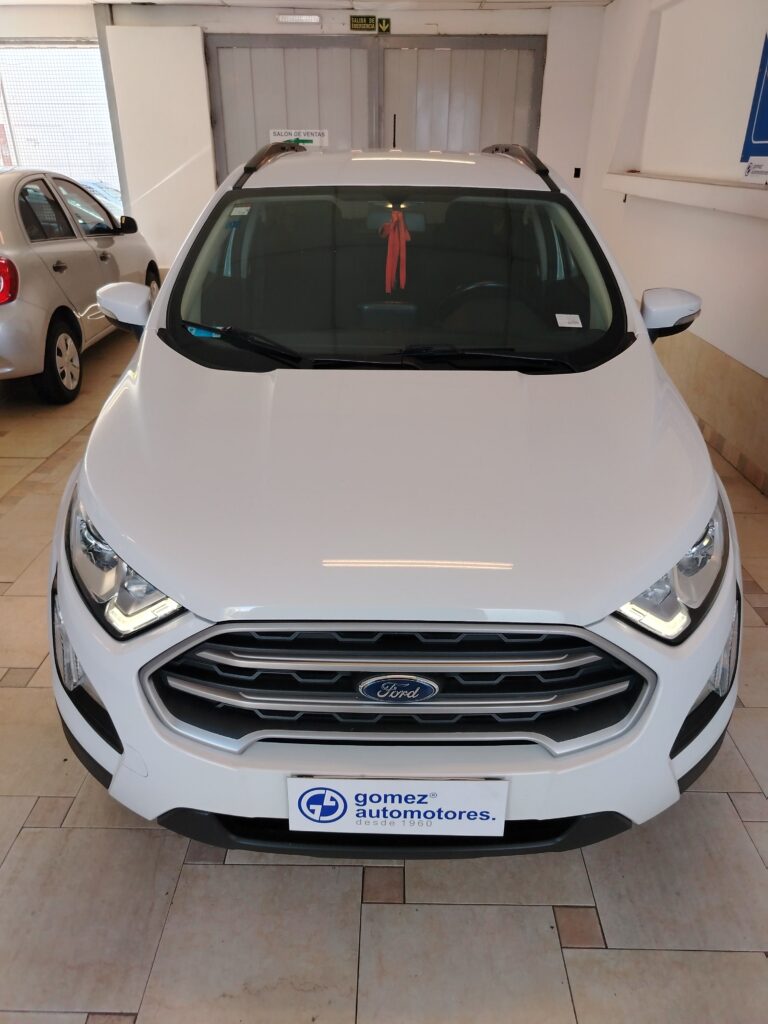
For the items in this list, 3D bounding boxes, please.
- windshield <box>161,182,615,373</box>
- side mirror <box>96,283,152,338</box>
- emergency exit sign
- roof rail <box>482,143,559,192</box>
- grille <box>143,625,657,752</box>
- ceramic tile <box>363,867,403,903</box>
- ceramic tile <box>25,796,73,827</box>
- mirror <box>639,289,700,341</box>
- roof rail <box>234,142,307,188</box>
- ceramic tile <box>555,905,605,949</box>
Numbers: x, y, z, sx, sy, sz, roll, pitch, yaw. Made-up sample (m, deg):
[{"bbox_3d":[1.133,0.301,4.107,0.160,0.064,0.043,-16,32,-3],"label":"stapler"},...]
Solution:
[{"bbox_3d":[0.042,-0.778,2.338,1.420,0.110,0.877,0,56,0],"label":"windshield"},{"bbox_3d":[-0.880,-0.690,2.407,0.215,0.180,0.145,0,26,0],"label":"side mirror"},{"bbox_3d":[-0.223,-5.308,7.717,0.279,0.139,0.012,0,26,0],"label":"emergency exit sign"},{"bbox_3d":[0.603,-1.625,3.318,0.085,0.160,1.760,-1,26,-2],"label":"roof rail"},{"bbox_3d":[0.027,0.304,1.276,0.970,0.270,0.150,0,26,0],"label":"grille"},{"bbox_3d":[0.000,0.908,1.725,0.100,0.010,0.100,0,26,1],"label":"ceramic tile"},{"bbox_3d":[-0.900,0.814,1.917,0.100,0.010,0.100,0,26,1],"label":"ceramic tile"},{"bbox_3d":[0.964,-0.676,2.393,0.215,0.180,0.145,0,26,0],"label":"mirror"},{"bbox_3d":[-0.491,-1.633,3.326,0.085,0.160,1.760,1,26,2],"label":"roof rail"},{"bbox_3d":[0.449,0.955,1.629,0.100,0.010,0.100,0,26,1],"label":"ceramic tile"}]

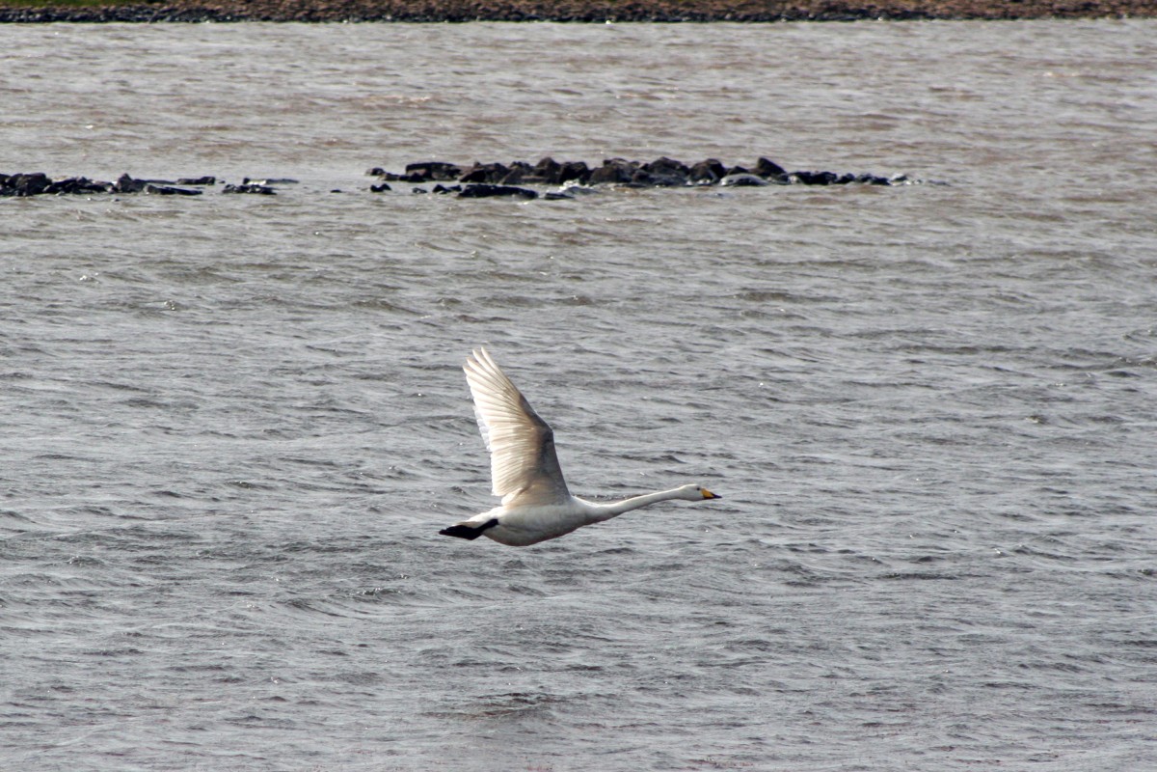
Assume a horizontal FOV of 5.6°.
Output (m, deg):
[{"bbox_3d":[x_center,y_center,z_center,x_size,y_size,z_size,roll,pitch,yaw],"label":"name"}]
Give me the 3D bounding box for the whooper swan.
[{"bbox_3d":[-0.020,0.288,61.000,1.470,1.040,1.100,-5,4,-4],"label":"whooper swan"}]

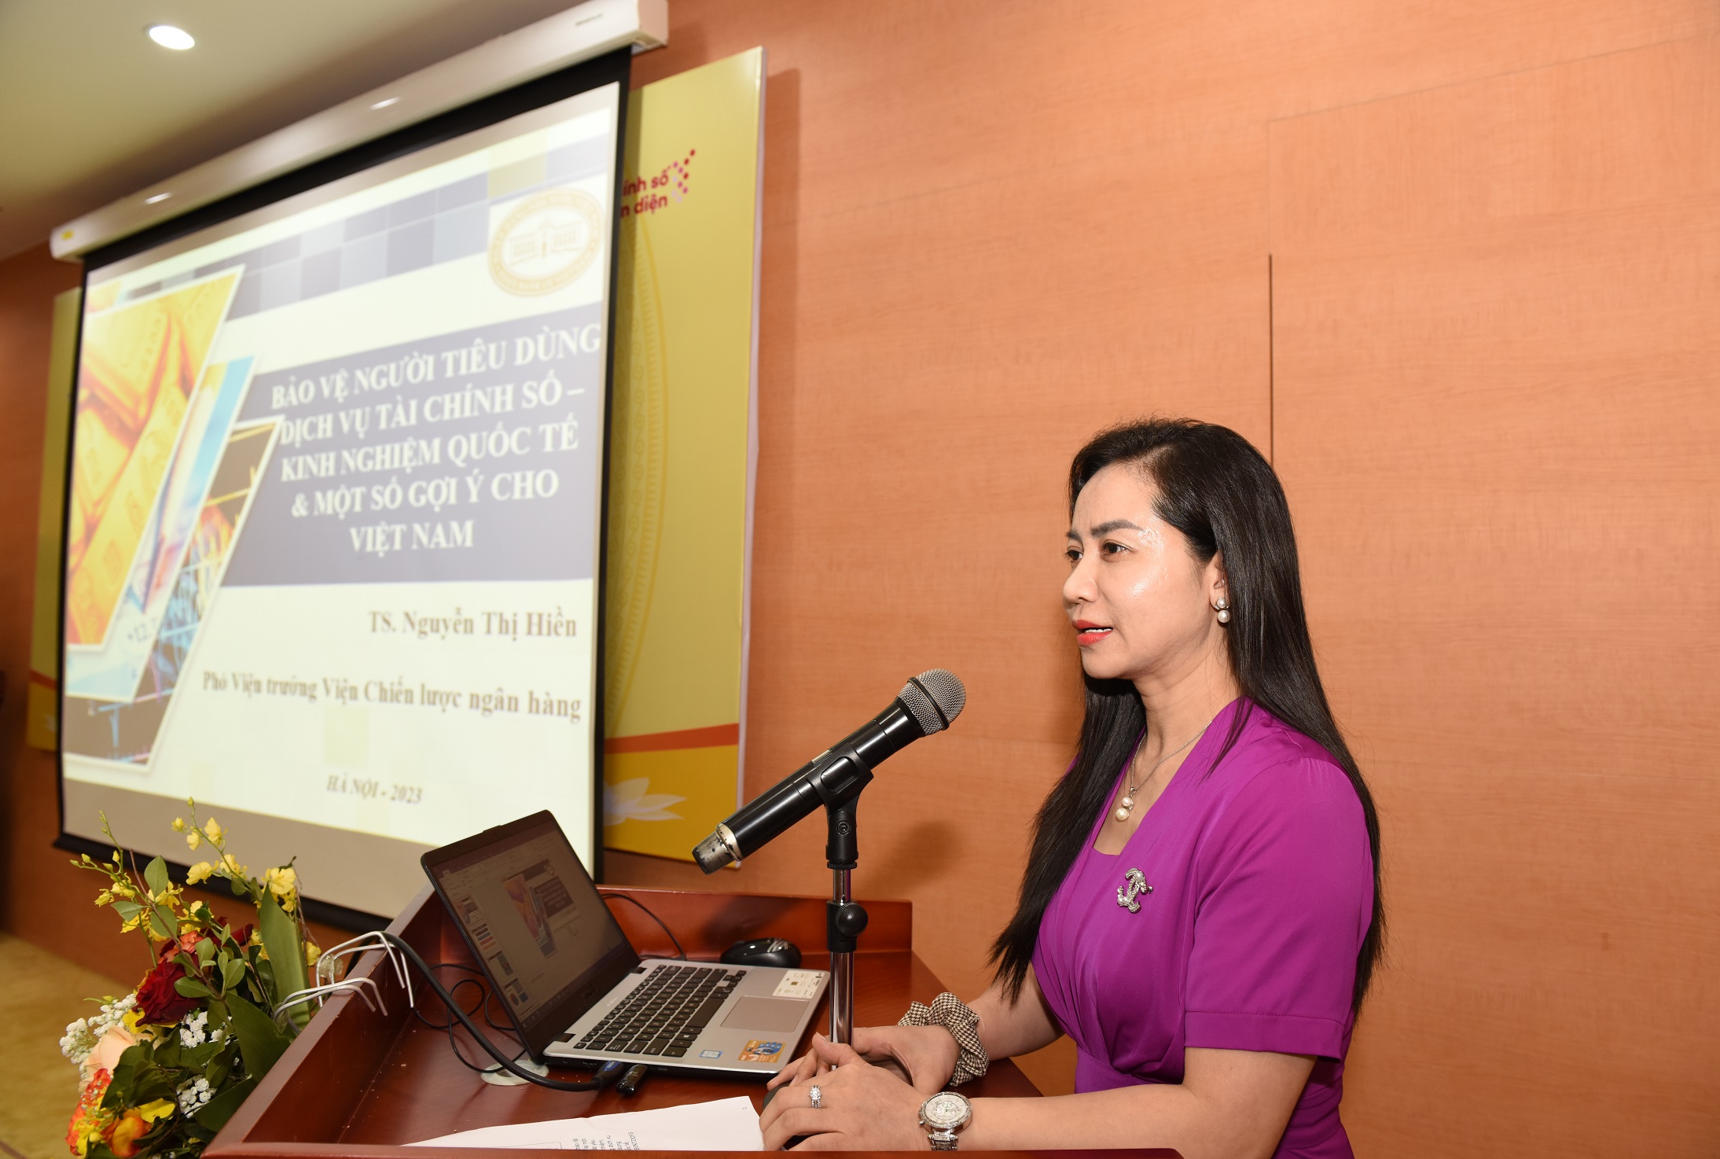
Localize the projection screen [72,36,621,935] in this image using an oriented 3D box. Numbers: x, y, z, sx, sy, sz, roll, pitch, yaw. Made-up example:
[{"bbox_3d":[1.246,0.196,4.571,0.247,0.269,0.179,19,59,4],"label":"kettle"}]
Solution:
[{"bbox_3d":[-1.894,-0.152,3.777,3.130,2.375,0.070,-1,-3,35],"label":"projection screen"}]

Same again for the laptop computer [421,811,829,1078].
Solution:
[{"bbox_3d":[-0.228,0.372,1.237,0.357,0.198,0.330,1,-3,6],"label":"laptop computer"}]

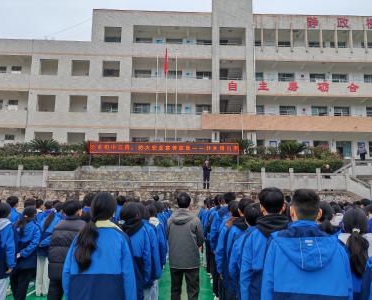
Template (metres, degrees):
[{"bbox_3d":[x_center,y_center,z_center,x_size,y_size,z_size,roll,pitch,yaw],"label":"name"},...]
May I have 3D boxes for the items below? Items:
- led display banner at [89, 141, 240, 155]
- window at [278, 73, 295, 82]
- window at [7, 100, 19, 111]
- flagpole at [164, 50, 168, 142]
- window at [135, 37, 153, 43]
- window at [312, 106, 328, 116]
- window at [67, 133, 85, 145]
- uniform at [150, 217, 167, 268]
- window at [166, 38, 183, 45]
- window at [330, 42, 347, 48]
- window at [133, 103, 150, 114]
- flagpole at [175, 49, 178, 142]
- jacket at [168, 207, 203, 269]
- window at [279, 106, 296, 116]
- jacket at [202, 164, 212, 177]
[{"bbox_3d":[-1.358,-0.129,20.054,9.743,0.839,0.150,1,-9,-1],"label":"led display banner"},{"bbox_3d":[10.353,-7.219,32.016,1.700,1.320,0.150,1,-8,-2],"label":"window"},{"bbox_3d":[-16.699,-4.312,30.172,0.909,1.000,0.120,1,-9,-1],"label":"window"},{"bbox_3d":[-1.692,-4.143,26.069,0.120,9.000,0.120,1,-8,0],"label":"flagpole"},{"bbox_3d":[-4.315,-10.746,31.977,1.763,1.450,0.120,1,-9,-1],"label":"window"},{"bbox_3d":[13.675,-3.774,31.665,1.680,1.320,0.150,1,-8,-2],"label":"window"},{"bbox_3d":[-9.912,-0.791,28.148,1.615,1.550,0.200,1,-9,-1],"label":"window"},{"bbox_3d":[-0.462,1.275,4.300,0.420,0.690,0.290,0,-8,6],"label":"uniform"},{"bbox_3d":[-1.166,-10.665,32.039,1.657,1.450,0.120,1,-9,-1],"label":"window"},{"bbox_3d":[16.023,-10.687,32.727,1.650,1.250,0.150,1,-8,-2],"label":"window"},{"bbox_3d":[-4.357,-3.881,30.915,1.635,1.500,0.120,1,-9,-1],"label":"window"},{"bbox_3d":[-0.821,-4.203,26.124,0.120,9.000,0.120,1,-8,0],"label":"flagpole"},{"bbox_3d":[-0.007,1.154,4.070,0.500,0.740,0.310,0,-8,1],"label":"jacket"},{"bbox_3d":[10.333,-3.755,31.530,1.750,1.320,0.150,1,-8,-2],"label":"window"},{"bbox_3d":[1.282,1.222,18.600,0.540,0.730,0.360,1,-8,-3],"label":"jacket"}]

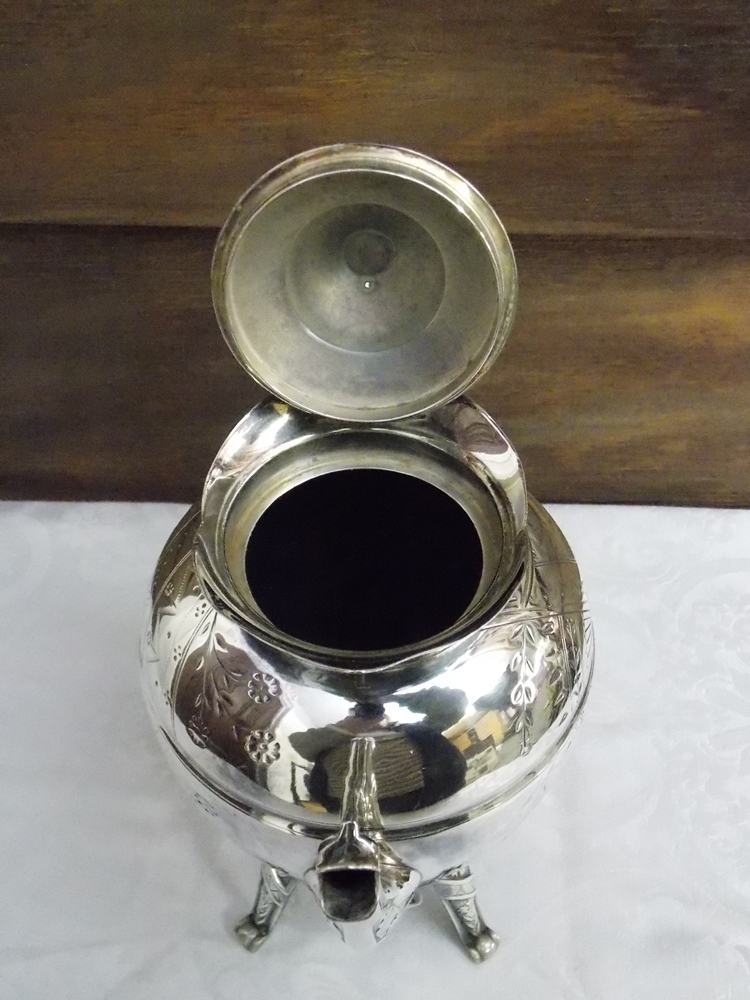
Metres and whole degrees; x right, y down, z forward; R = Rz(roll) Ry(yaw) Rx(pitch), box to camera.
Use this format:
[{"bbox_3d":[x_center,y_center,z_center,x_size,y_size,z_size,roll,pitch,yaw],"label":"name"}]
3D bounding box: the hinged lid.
[{"bbox_3d":[-0.002,-0.078,0.355,0.096,0.096,0.057,2,37,2],"label":"hinged lid"}]

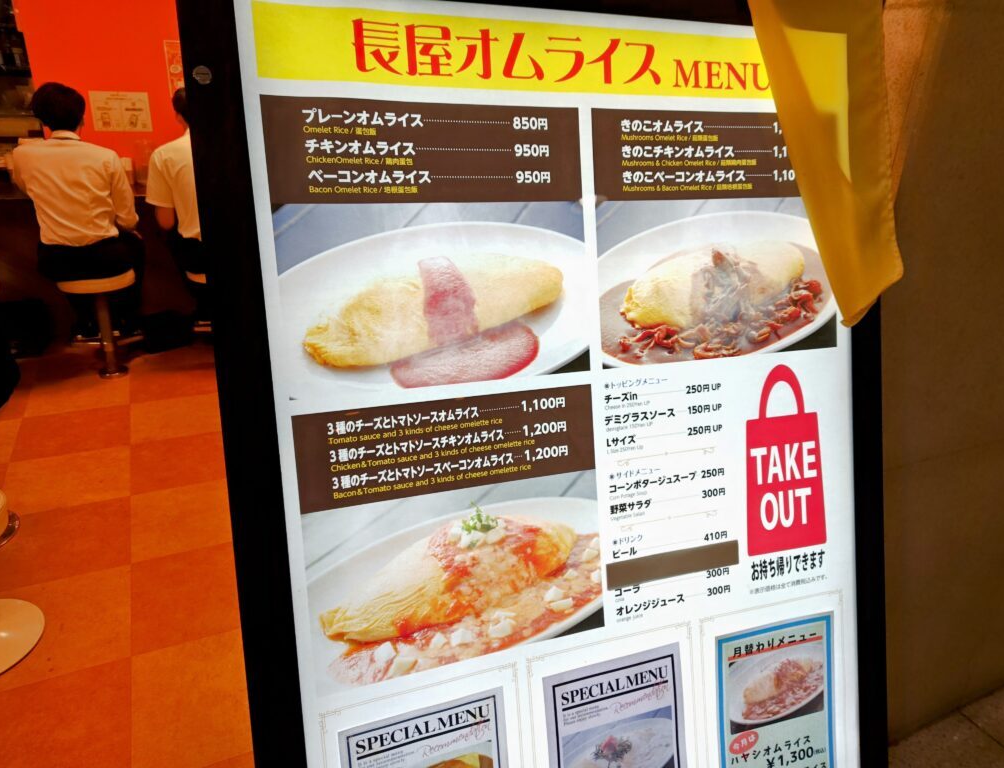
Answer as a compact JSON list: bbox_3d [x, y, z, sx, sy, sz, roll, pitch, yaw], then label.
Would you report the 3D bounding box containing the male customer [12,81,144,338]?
[{"bbox_3d":[-2.171,-0.818,3.542,0.540,1.380,0.630,-8,26,-26],"label":"male customer"}]

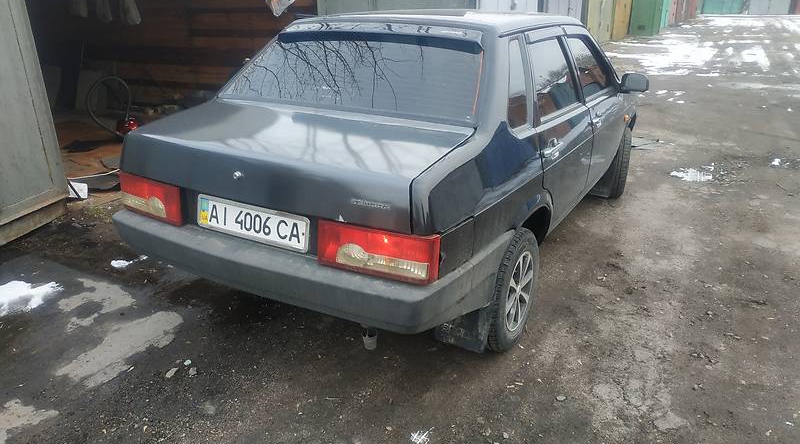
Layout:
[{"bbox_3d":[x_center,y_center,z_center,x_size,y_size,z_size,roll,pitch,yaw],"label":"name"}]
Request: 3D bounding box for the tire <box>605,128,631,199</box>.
[{"bbox_3d":[1.737,-0.482,4.497,0.180,0.565,0.565,8,23,21],"label":"tire"}]

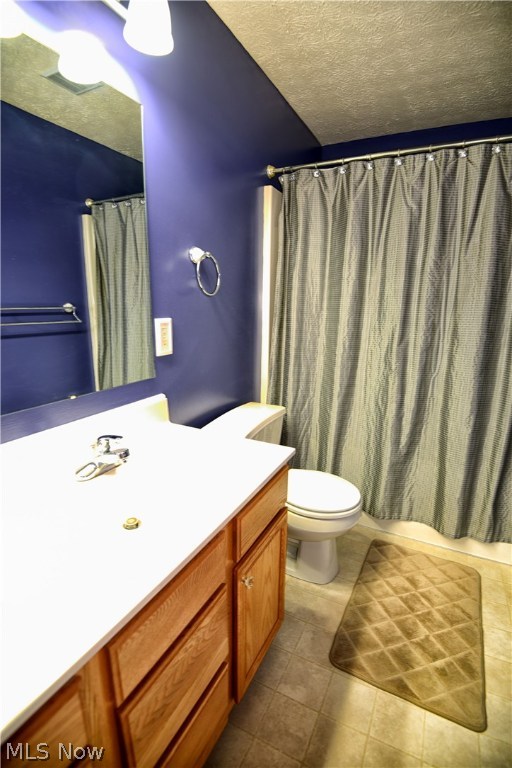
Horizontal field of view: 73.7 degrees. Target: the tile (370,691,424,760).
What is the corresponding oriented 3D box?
[{"bbox_3d":[0.446,1.066,1.071,0.150,0.008,0.150,8,15,27],"label":"tile"}]

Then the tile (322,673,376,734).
[{"bbox_3d":[0.310,1.050,1.127,0.150,0.008,0.150,8,15,27],"label":"tile"}]

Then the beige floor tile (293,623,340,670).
[{"bbox_3d":[0.240,1.006,1.307,0.150,0.008,0.150,8,15,27],"label":"beige floor tile"}]

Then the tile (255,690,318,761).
[{"bbox_3d":[0.100,1.061,1.061,0.150,0.008,0.150,8,15,27],"label":"tile"}]

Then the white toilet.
[{"bbox_3d":[0.160,0.540,1.710,0.700,0.710,0.450,8,15,27],"label":"white toilet"}]

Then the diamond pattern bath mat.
[{"bbox_3d":[0.681,0.963,1.476,0.515,0.016,0.775,8,15,27],"label":"diamond pattern bath mat"}]

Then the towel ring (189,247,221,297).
[{"bbox_3d":[-0.206,-0.468,1.462,0.070,0.195,0.155,8,15,27],"label":"towel ring"}]

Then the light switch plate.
[{"bbox_3d":[-0.352,-0.183,1.321,0.010,0.138,0.089,8,15,27],"label":"light switch plate"}]

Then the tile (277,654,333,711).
[{"bbox_3d":[0.171,1.034,1.184,0.150,0.008,0.150,8,15,27],"label":"tile"}]

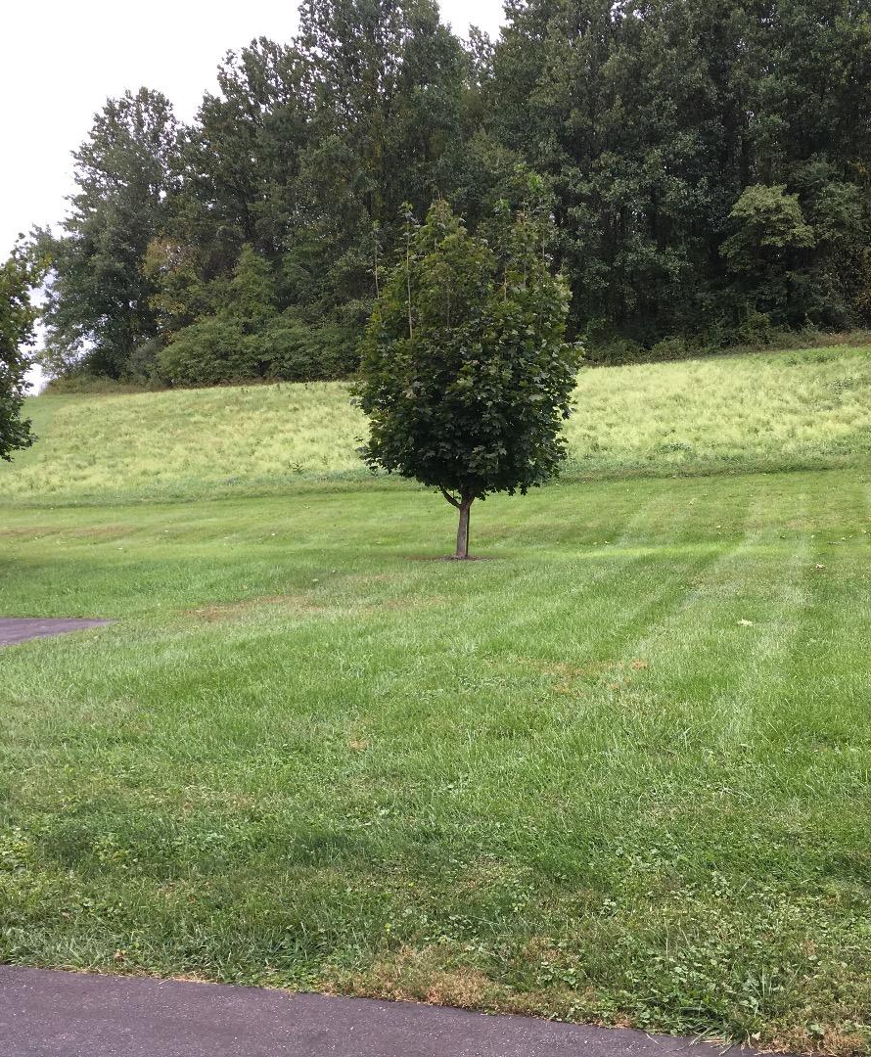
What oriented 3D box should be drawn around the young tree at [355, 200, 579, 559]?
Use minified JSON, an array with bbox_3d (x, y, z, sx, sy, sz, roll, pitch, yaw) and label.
[{"bbox_3d":[0.450,-2.100,16.500,3.100,5.000,3.050,0,1,0],"label":"young tree"}]

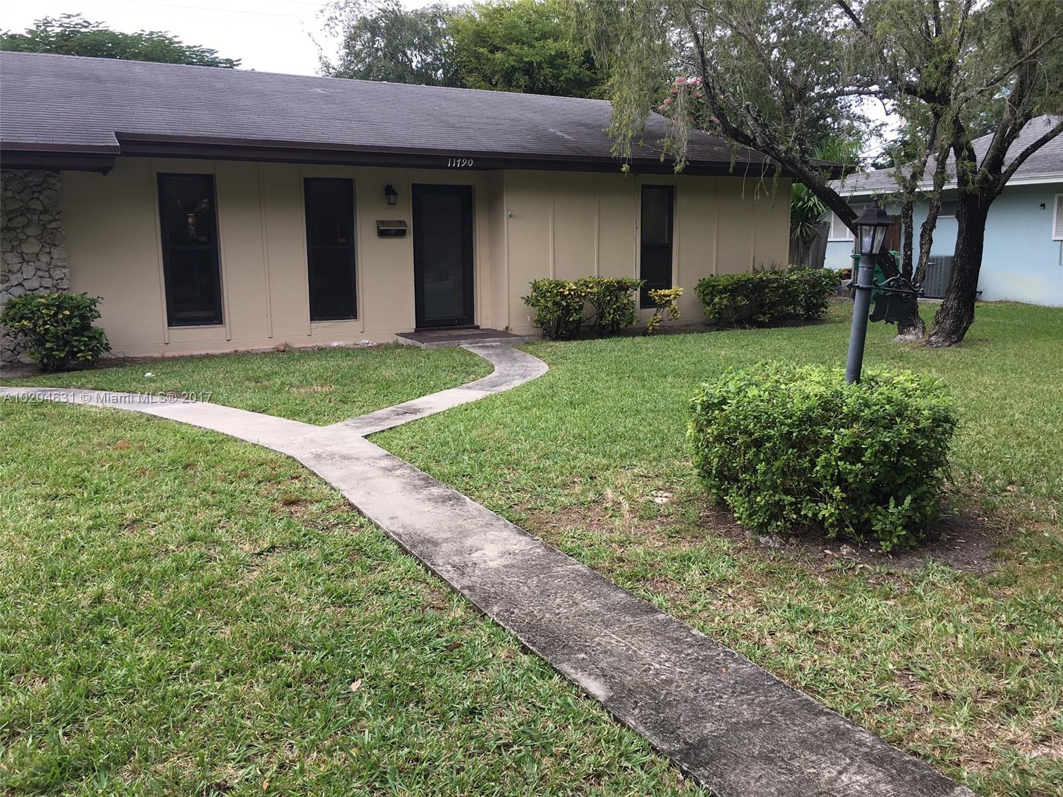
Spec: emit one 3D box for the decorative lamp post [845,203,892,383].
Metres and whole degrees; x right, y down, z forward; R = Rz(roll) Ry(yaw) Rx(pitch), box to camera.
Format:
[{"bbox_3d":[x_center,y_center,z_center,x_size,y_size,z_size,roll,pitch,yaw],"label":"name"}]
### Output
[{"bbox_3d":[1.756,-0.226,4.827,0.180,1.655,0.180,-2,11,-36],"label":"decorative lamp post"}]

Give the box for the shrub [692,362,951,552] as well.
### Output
[{"bbox_3d":[1.581,0.246,4.929,1.380,0.720,1.320,2,9,18],"label":"shrub"}]

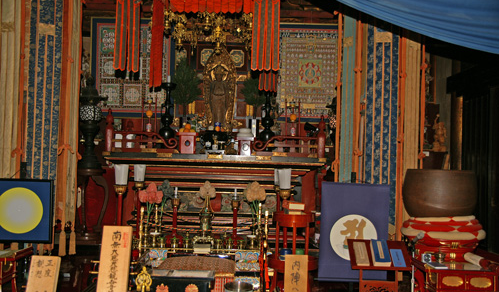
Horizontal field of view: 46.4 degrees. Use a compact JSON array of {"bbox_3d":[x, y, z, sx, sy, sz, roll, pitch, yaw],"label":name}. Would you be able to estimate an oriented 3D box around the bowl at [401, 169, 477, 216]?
[{"bbox_3d":[1.283,0.326,3.950,0.500,0.325,0.500,1,-1,0],"label":"bowl"}]

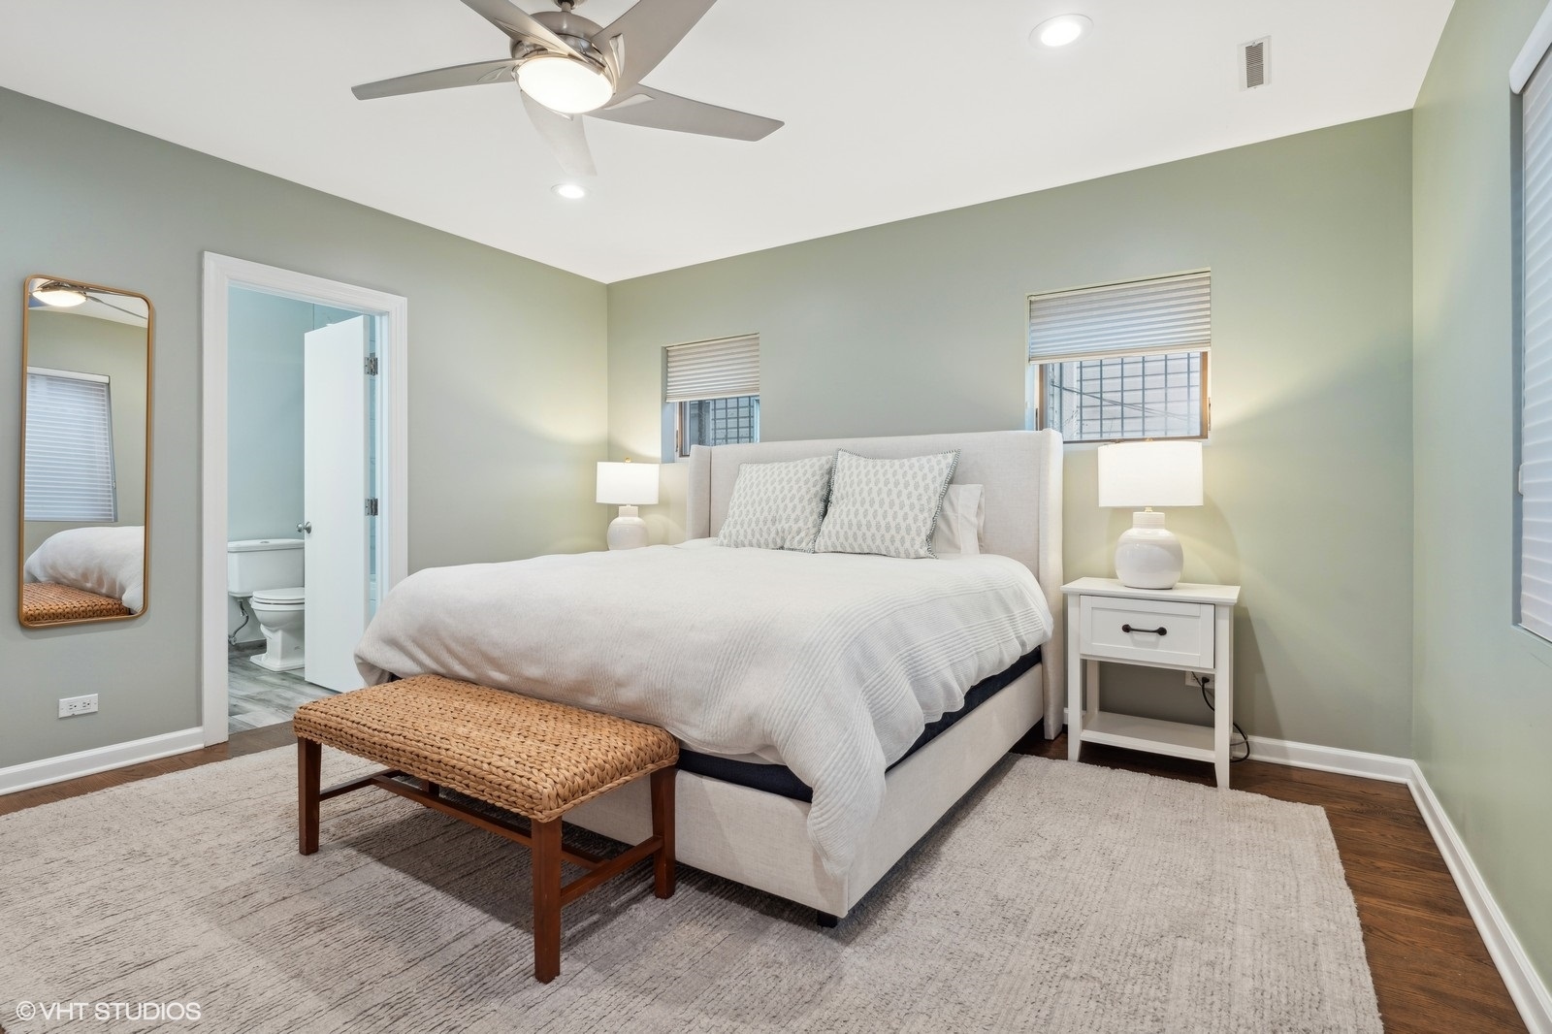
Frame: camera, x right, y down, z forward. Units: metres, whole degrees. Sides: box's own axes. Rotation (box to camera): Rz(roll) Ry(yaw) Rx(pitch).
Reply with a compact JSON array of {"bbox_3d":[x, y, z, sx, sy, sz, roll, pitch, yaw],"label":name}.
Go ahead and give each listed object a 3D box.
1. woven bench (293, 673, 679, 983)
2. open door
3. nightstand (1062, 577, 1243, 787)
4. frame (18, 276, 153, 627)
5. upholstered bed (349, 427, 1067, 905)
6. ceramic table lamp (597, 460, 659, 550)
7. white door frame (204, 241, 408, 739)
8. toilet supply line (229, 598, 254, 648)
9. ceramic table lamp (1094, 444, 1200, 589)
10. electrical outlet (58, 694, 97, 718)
[{"bbox_3d":[-0.878,0.806,2.149,1.188,0.470,0.495,0,1,33],"label":"woven bench"},{"bbox_3d":[-2.532,-0.053,4.213,0.750,2.067,0.040,0,1,37],"label":"open door"},{"bbox_3d":[1.579,0.661,3.080,0.619,0.727,0.484,0,1,33],"label":"nightstand"},{"bbox_3d":[-2.734,-0.246,2.915,0.030,1.320,0.387,4,3,33],"label":"frame"},{"bbox_3d":[-0.142,0.318,3.177,2.178,1.403,2.162,0,1,33],"label":"upholstered bed"},{"bbox_3d":[-0.914,-0.055,4.571,0.383,0.613,0.383,0,1,0],"label":"ceramic table lamp"},{"bbox_3d":[-2.333,-0.091,3.681,0.138,2.186,0.938,0,1,33],"label":"white door frame"},{"bbox_3d":[-3.692,0.723,5.023,0.150,0.320,0.130,0,1,33],"label":"toilet supply line"},{"bbox_3d":[1.551,-0.015,3.047,0.383,0.613,0.383,0,1,33],"label":"ceramic table lamp"},{"bbox_3d":[-2.773,0.754,2.919,0.008,0.070,0.115,0,1,33],"label":"electrical outlet"}]

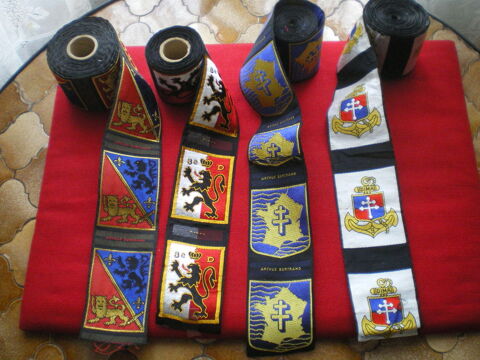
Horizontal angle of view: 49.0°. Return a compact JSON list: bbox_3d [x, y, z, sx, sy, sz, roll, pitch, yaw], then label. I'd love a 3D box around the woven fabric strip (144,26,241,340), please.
[{"bbox_3d":[-0.046,-0.008,0.525,0.093,0.063,0.307,-2,69,-2],"label":"woven fabric strip"}]

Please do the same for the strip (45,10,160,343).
[{"bbox_3d":[-0.127,-0.008,0.522,0.106,0.065,0.329,-7,69,-4],"label":"strip"}]

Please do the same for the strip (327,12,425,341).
[{"bbox_3d":[0.135,-0.012,0.531,0.077,0.063,0.330,-1,69,-2],"label":"strip"}]

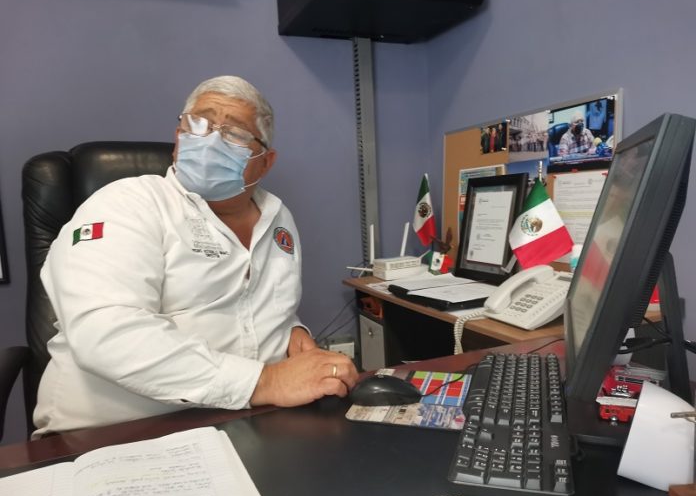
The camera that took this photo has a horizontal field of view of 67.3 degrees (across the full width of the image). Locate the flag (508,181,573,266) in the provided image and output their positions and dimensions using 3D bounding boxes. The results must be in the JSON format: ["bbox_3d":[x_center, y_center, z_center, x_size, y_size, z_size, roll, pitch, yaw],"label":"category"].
[{"bbox_3d":[0.563,-0.069,1.530,0.185,0.260,0.070,-1,7,14],"label":"flag"}]

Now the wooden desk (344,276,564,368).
[{"bbox_3d":[0.517,0.522,1.577,0.550,0.750,1.200,-6,8,-26],"label":"wooden desk"}]

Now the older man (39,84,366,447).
[{"bbox_3d":[-0.200,0.330,1.090,0.620,1.320,0.760,-10,10,-44],"label":"older man"}]

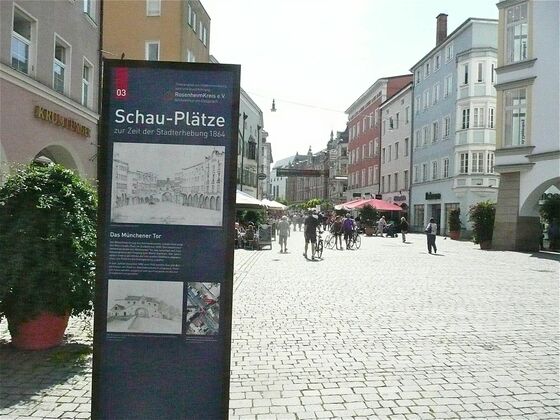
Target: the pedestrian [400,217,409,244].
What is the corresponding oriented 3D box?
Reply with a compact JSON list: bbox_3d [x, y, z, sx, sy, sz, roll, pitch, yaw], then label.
[{"bbox_3d":[8.025,1.273,29.200,0.480,1.650,0.520,2,-1,-30],"label":"pedestrian"}]

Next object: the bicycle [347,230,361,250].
[{"bbox_3d":[3.710,1.406,22.500,0.580,1.050,1.750,2,-1,-12],"label":"bicycle"}]

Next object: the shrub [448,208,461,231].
[{"bbox_3d":[13.020,0.709,33.800,0.920,1.660,0.920,1,-1,0],"label":"shrub"}]

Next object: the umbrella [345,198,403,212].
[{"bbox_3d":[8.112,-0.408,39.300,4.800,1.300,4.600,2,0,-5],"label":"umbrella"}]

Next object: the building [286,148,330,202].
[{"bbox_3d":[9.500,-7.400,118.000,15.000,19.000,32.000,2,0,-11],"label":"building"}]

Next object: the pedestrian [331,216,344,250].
[{"bbox_3d":[2.830,1.117,22.100,0.600,1.660,0.420,2,0,-3],"label":"pedestrian"}]

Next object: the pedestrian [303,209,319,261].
[{"bbox_3d":[1.142,0.902,16.800,0.580,1.830,0.500,1,-1,0],"label":"pedestrian"}]

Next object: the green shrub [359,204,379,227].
[{"bbox_3d":[7.228,0.449,37.000,1.650,1.800,1.600,1,-1,0],"label":"green shrub"}]

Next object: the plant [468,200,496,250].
[{"bbox_3d":[11.623,0.804,26.000,1.550,2.650,1.500,2,0,-5],"label":"plant"}]

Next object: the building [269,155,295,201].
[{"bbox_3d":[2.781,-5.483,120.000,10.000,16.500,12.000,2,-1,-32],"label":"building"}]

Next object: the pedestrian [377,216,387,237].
[{"bbox_3d":[8.202,1.337,36.500,0.600,1.660,0.500,1,-1,3],"label":"pedestrian"}]

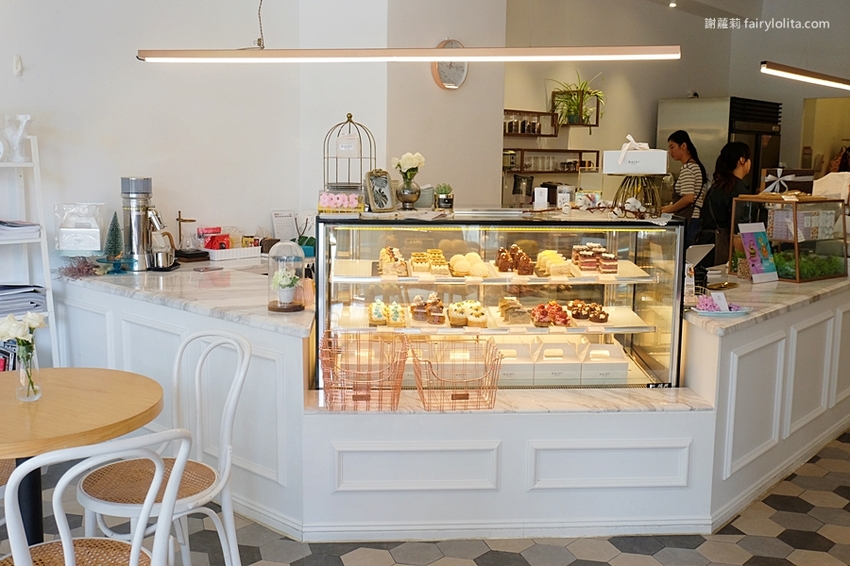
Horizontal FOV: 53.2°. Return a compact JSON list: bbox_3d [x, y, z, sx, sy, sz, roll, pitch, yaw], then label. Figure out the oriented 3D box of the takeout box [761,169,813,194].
[{"bbox_3d":[2.027,-0.560,4.740,0.265,0.140,0.130,2,8,7],"label":"takeout box"}]

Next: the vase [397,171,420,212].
[{"bbox_3d":[-0.077,-0.433,3.983,0.110,0.175,0.110,0,8,-4],"label":"vase"}]

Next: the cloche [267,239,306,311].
[{"bbox_3d":[-0.563,-0.032,3.465,0.153,0.277,0.153,0,8,-4],"label":"cloche"}]

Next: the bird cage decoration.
[{"bbox_3d":[-0.330,-0.524,3.756,0.228,0.430,0.228,0,8,-4],"label":"bird cage decoration"}]

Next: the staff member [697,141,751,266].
[{"bbox_3d":[1.937,-0.131,5.554,0.380,1.580,0.430,-4,10,-30],"label":"staff member"}]

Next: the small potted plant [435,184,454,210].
[{"bbox_3d":[0.092,-0.402,3.977,0.088,0.118,0.088,0,8,-4],"label":"small potted plant"}]

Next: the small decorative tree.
[{"bbox_3d":[-1.648,-0.246,4.488,0.092,0.238,0.092,0,8,-4],"label":"small decorative tree"}]

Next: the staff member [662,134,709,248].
[{"bbox_3d":[1.885,-0.247,6.099,0.340,1.650,0.420,-2,9,-14],"label":"staff member"}]

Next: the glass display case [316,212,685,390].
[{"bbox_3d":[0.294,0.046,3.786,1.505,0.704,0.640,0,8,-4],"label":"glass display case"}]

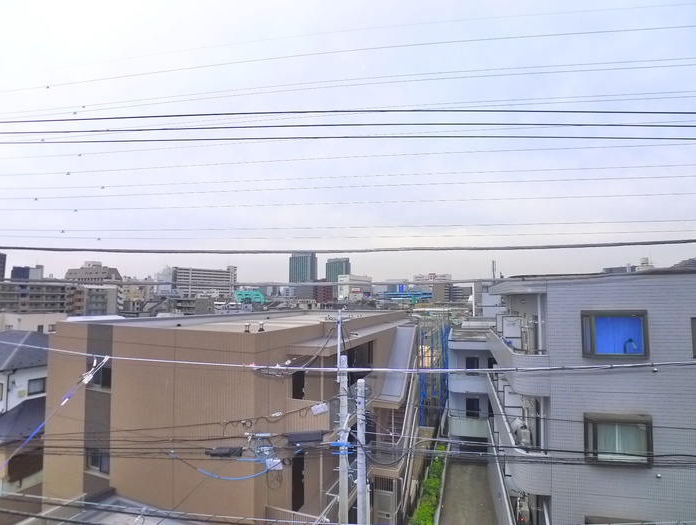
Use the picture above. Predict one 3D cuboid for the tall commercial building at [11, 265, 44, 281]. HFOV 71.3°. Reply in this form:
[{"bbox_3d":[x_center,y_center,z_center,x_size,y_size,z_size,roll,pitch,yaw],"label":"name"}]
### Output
[{"bbox_3d":[-216.980,17.220,329.570,13.500,29.000,11.200,-1,-4,12],"label":"tall commercial building"}]

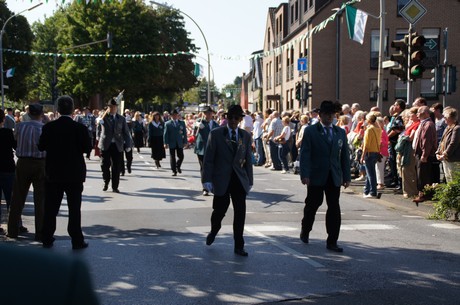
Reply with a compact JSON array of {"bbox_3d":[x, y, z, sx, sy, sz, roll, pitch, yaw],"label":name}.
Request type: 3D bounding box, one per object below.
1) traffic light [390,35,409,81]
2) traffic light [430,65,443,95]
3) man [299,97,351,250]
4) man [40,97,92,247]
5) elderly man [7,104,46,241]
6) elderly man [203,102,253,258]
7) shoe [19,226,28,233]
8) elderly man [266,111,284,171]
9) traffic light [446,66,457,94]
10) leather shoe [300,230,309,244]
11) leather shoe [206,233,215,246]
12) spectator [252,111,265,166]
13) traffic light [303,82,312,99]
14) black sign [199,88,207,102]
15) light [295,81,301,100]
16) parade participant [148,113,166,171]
[{"bbox_3d":[3.910,-2.168,15.300,0.420,1.050,0.380,0,3,0],"label":"traffic light"},{"bbox_3d":[6.423,-2.261,20.600,0.290,0.920,0.340,-3,4,-36],"label":"traffic light"},{"bbox_3d":[1.160,0.278,8.100,0.620,1.820,0.550,0,4,-7],"label":"man"},{"bbox_3d":[-1.947,0.228,7.850,0.590,1.800,0.450,1,3,6],"label":"man"},{"bbox_3d":[-2.589,0.253,8.500,0.520,1.730,0.400,0,3,1],"label":"elderly man"},{"bbox_3d":[-0.018,0.324,7.750,0.560,1.770,0.580,-1,3,-16],"label":"elderly man"},{"bbox_3d":[-2.893,1.052,9.150,0.280,0.110,0.110,1,4,12],"label":"shoe"},{"bbox_3d":[1.310,-0.337,19.100,0.380,1.700,0.500,1,4,21],"label":"elderly man"},{"bbox_3d":[7.820,-2.560,23.400,0.290,0.950,0.360,0,4,3],"label":"traffic light"},{"bbox_3d":[0.932,1.064,8.300,0.110,0.120,0.280,-1,29,-13],"label":"leather shoe"},{"bbox_3d":[-0.234,1.059,8.100,0.110,0.120,0.280,1,30,13],"label":"leather shoe"},{"bbox_3d":[0.905,-0.406,20.700,0.380,1.690,0.450,2,4,30],"label":"spectator"},{"bbox_3d":[3.622,-2.874,31.000,0.420,0.800,0.300,0,3,-12],"label":"traffic light"},{"bbox_3d":[-1.783,-3.682,43.000,0.340,0.900,0.350,0,4,-3],"label":"black sign"},{"bbox_3d":[3.236,-2.925,31.800,0.340,0.880,0.290,-3,5,-44],"label":"light"},{"bbox_3d":[-2.186,-0.362,20.000,0.540,1.690,0.450,0,3,-13],"label":"parade participant"}]

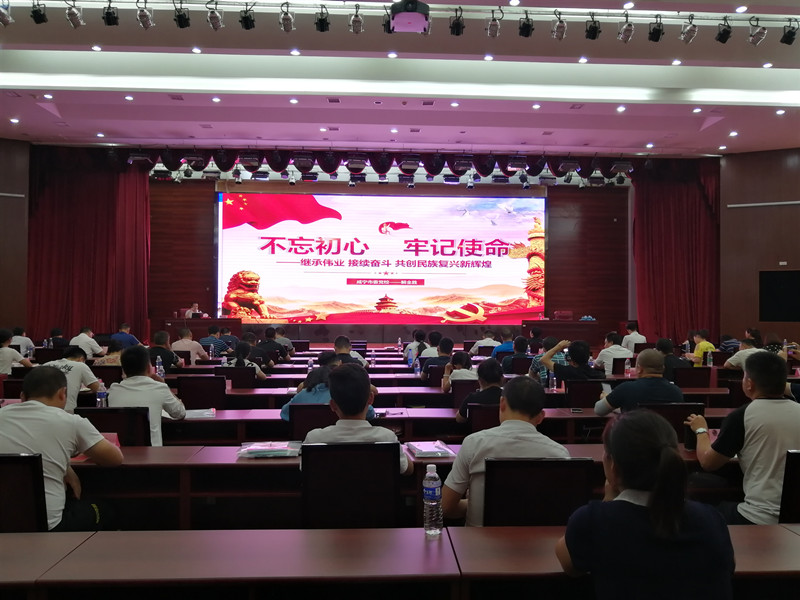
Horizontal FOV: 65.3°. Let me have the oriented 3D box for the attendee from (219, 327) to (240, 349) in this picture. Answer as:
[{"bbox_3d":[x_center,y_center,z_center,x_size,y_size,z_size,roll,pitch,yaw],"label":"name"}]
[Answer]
[{"bbox_3d":[-3.419,1.158,12.435,0.530,1.210,0.720,0,-1,-3],"label":"attendee"}]

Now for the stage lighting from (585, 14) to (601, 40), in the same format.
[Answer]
[{"bbox_3d":[2.421,-3.446,7.881,0.200,0.294,0.270,1,-1,-17],"label":"stage lighting"}]

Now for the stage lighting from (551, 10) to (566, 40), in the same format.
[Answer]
[{"bbox_3d":[2.106,-3.630,8.266,0.190,0.310,0.230,0,-1,-2],"label":"stage lighting"}]

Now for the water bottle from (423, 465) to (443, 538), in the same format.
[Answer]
[{"bbox_3d":[0.112,0.684,2.144,0.064,0.226,0.064,0,-1,-2],"label":"water bottle"}]

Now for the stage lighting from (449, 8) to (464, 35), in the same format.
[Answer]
[{"bbox_3d":[0.704,-3.494,7.820,0.200,0.342,0.270,0,-1,-8],"label":"stage lighting"}]

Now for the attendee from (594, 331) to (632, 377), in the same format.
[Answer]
[{"bbox_3d":[2.755,1.031,8.068,0.530,1.250,0.750,1,-1,-14],"label":"attendee"}]

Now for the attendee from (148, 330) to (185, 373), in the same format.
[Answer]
[{"bbox_3d":[-3.005,1.004,7.881,0.540,1.240,0.750,0,-1,1],"label":"attendee"}]

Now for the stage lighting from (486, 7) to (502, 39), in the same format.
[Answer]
[{"bbox_3d":[1.389,-4.063,9.170,0.220,0.340,0.290,0,-1,-3],"label":"stage lighting"}]

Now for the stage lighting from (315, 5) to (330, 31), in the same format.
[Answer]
[{"bbox_3d":[-1.124,-4.081,9.047,0.220,0.340,0.290,0,-1,-3],"label":"stage lighting"}]

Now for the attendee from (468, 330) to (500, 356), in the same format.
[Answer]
[{"bbox_3d":[1.532,1.142,11.177,0.550,1.188,0.780,0,-1,-4],"label":"attendee"}]

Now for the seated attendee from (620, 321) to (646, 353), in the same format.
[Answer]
[{"bbox_3d":[4.748,1.109,12.661,0.530,1.324,0.750,0,-1,-8],"label":"seated attendee"}]

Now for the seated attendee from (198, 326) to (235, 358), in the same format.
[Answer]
[{"bbox_3d":[-3.233,1.092,10.990,0.550,1.266,0.780,0,-1,1],"label":"seated attendee"}]

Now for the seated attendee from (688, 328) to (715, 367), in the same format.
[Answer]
[{"bbox_3d":[4.811,1.093,9.953,0.500,1.243,0.750,1,-1,-24],"label":"seated attendee"}]

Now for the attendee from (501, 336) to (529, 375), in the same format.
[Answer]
[{"bbox_3d":[1.607,1.100,8.554,0.530,1.204,0.720,0,-1,-3],"label":"attendee"}]

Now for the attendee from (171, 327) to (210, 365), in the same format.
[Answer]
[{"bbox_3d":[-3.084,1.025,9.149,0.540,1.240,0.750,0,-1,0],"label":"attendee"}]

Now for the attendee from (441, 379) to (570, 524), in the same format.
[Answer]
[{"bbox_3d":[0.490,0.963,2.950,0.560,1.218,0.720,0,-1,-3],"label":"attendee"}]

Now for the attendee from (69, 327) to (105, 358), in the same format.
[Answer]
[{"bbox_3d":[-5.157,1.040,10.305,0.550,1.230,0.750,0,-1,3],"label":"attendee"}]

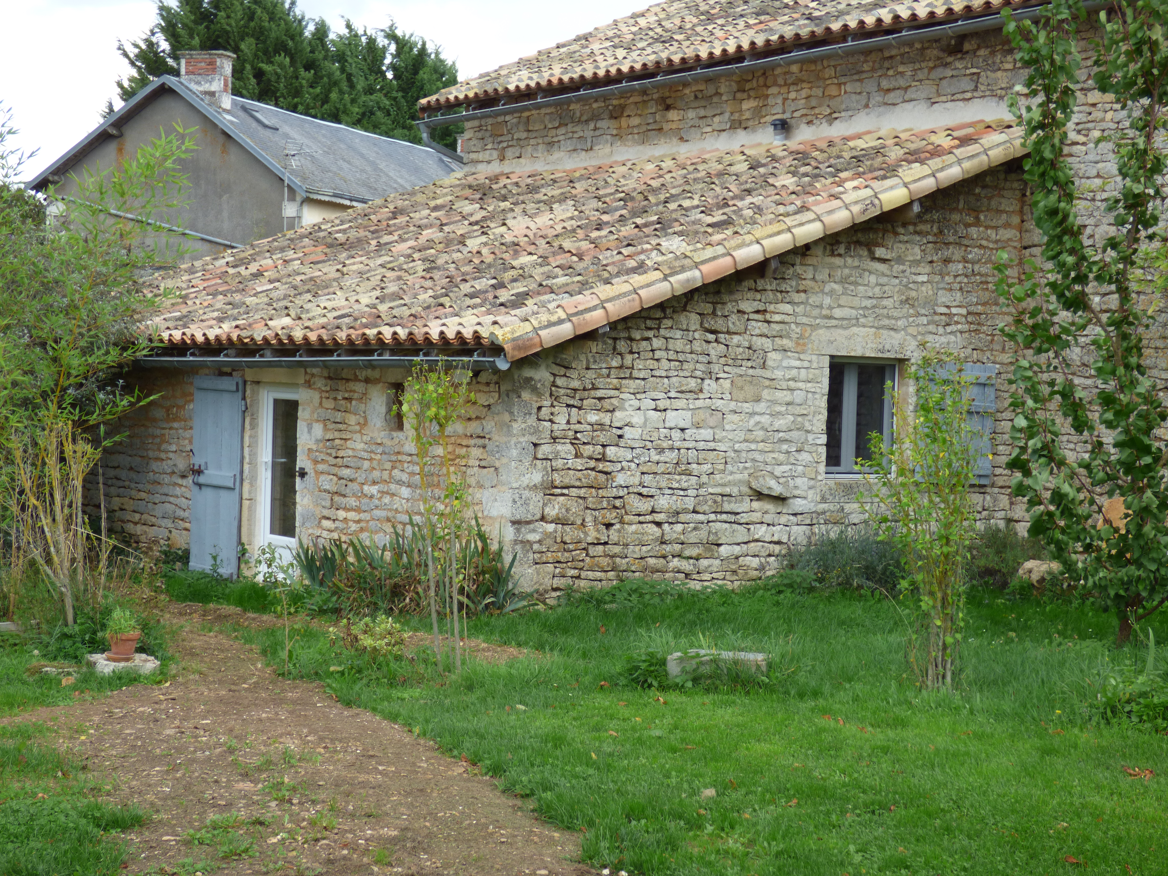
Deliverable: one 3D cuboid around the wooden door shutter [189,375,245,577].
[{"bbox_3d":[-3.678,0.394,20.571,0.080,2.030,1.100,1,1,-36],"label":"wooden door shutter"}]

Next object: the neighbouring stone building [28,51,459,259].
[{"bbox_3d":[-6.301,-4.309,52.513,6.800,9.200,15.000,2,1,24],"label":"neighbouring stone building"}]

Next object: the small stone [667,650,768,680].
[{"bbox_3d":[0.799,1.361,12.300,0.580,0.170,0.320,2,1,6],"label":"small stone"}]

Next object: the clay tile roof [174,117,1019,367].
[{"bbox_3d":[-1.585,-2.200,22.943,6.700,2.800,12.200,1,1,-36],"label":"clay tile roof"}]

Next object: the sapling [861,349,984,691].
[{"bbox_3d":[2.049,0.473,12.257,0.680,2.014,0.600,2,1,0],"label":"sapling"}]

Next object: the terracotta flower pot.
[{"bbox_3d":[-2.662,1.211,11.900,0.190,0.168,0.190,2,1,0],"label":"terracotta flower pot"}]

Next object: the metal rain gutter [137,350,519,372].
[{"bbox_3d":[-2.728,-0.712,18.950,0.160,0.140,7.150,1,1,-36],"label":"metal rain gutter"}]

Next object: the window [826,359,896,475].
[{"bbox_3d":[2.518,-0.170,18.896,1.020,1.090,0.150,1,1,-36],"label":"window"}]

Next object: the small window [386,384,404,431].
[{"bbox_3d":[-1.570,-0.265,18.027,0.220,0.420,0.330,1,1,-36],"label":"small window"}]

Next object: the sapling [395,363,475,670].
[{"bbox_3d":[-0.862,0.470,12.184,0.450,1.834,0.420,2,1,0],"label":"sapling"}]

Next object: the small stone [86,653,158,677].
[{"bbox_3d":[-2.667,1.311,11.900,0.410,0.110,0.360,2,1,0],"label":"small stone"}]

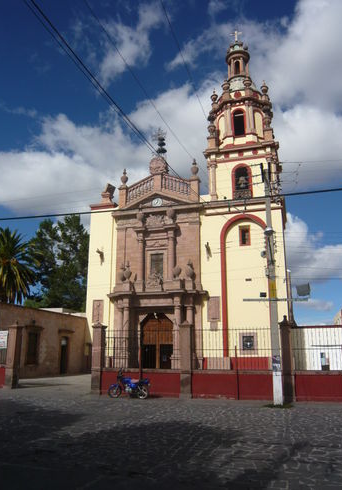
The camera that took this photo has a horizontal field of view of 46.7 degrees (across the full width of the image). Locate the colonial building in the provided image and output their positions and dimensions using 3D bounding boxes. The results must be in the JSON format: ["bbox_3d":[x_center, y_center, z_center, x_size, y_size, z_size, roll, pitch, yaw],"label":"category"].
[{"bbox_3d":[1.411,-4.725,33.074,14.850,29.566,6.800,-4,-15,15],"label":"colonial building"}]

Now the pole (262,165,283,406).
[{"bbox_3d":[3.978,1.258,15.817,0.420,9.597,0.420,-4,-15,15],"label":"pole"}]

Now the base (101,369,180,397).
[{"bbox_3d":[-1.283,6.028,17.331,3.671,1.100,0.350,-4,-15,15],"label":"base"}]

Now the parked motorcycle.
[{"bbox_3d":[-1.726,5.806,16.567,1.930,1.150,0.720,-4,-15,15],"label":"parked motorcycle"}]

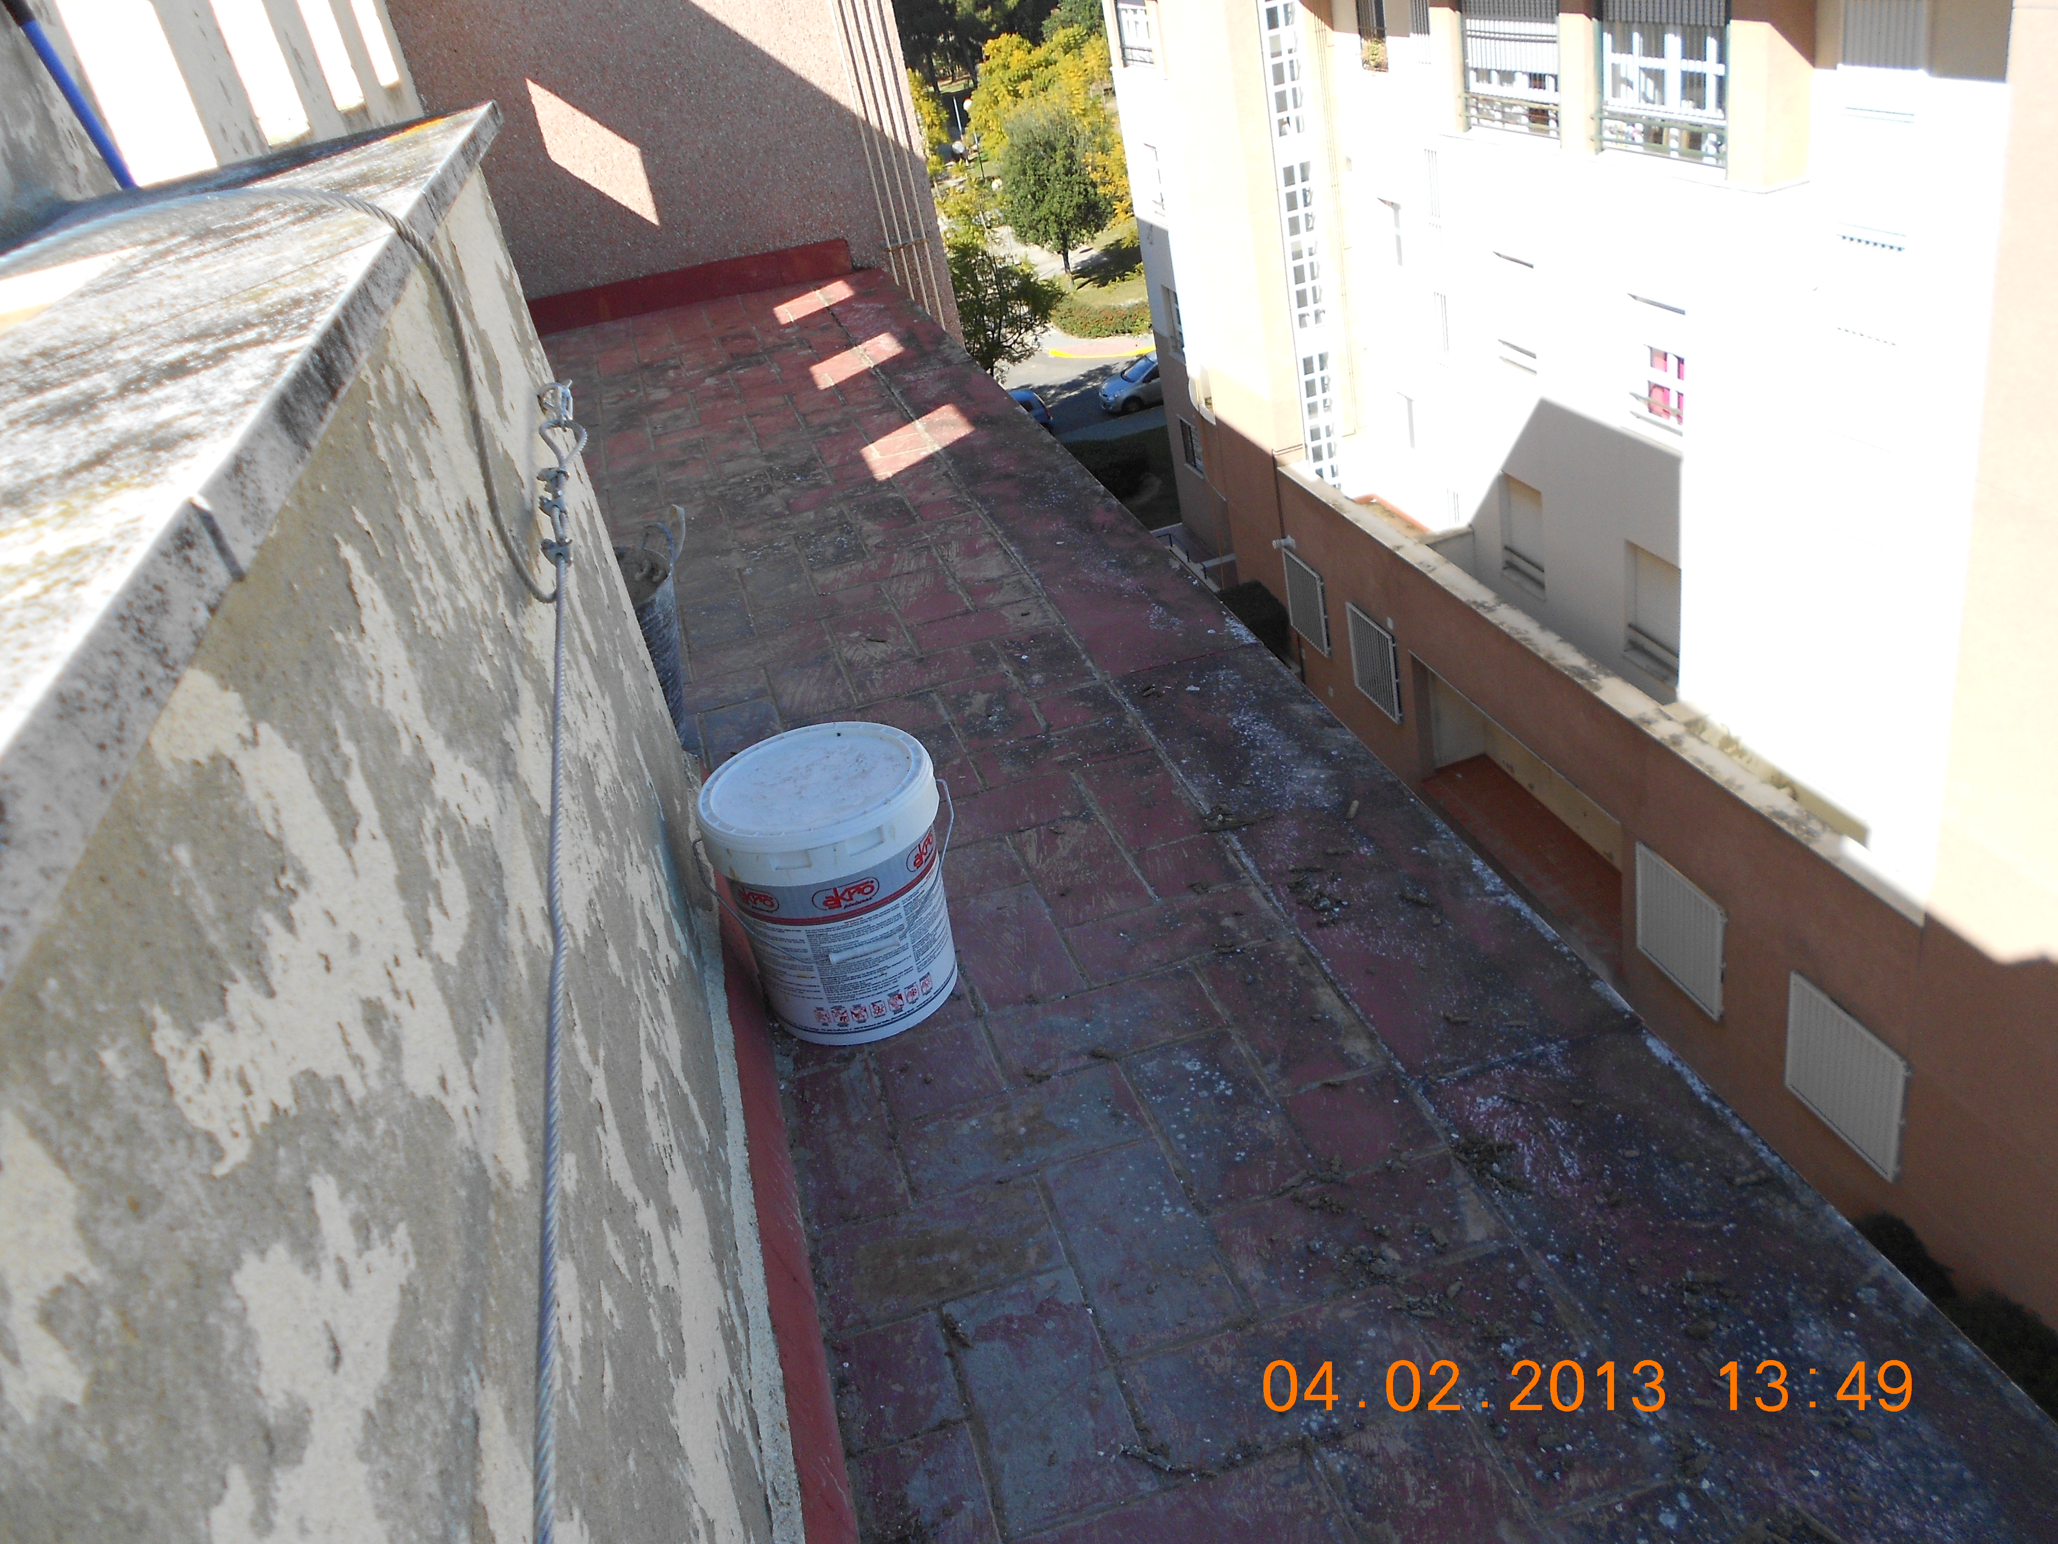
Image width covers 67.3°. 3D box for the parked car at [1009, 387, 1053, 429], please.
[{"bbox_3d":[-1.368,-10.582,46.941,4.100,1.460,1.720,-16,28,-6],"label":"parked car"}]

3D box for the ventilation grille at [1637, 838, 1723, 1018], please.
[{"bbox_3d":[6.838,1.684,16.273,0.070,1.415,1.497,-16,28,-6],"label":"ventilation grille"}]

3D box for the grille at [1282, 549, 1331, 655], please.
[{"bbox_3d":[4.564,-2.758,25.363,0.070,1.411,1.575,-16,28,-6],"label":"grille"}]

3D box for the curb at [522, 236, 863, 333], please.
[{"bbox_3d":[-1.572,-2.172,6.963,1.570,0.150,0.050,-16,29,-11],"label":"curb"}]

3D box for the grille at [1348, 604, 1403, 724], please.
[{"bbox_3d":[5.150,-1.604,23.050,0.070,1.409,1.531,-16,28,-6],"label":"grille"}]

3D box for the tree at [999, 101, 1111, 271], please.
[{"bbox_3d":[1.107,-24.757,65.864,4.700,7.000,4.700,-16,28,-6],"label":"tree"}]

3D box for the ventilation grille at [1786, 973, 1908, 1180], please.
[{"bbox_3d":[7.391,2.752,14.031,0.070,1.388,1.492,-16,28,-6],"label":"ventilation grille"}]

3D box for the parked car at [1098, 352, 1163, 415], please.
[{"bbox_3d":[4.100,-12.145,47.567,4.200,1.500,1.760,-16,28,-6],"label":"parked car"}]

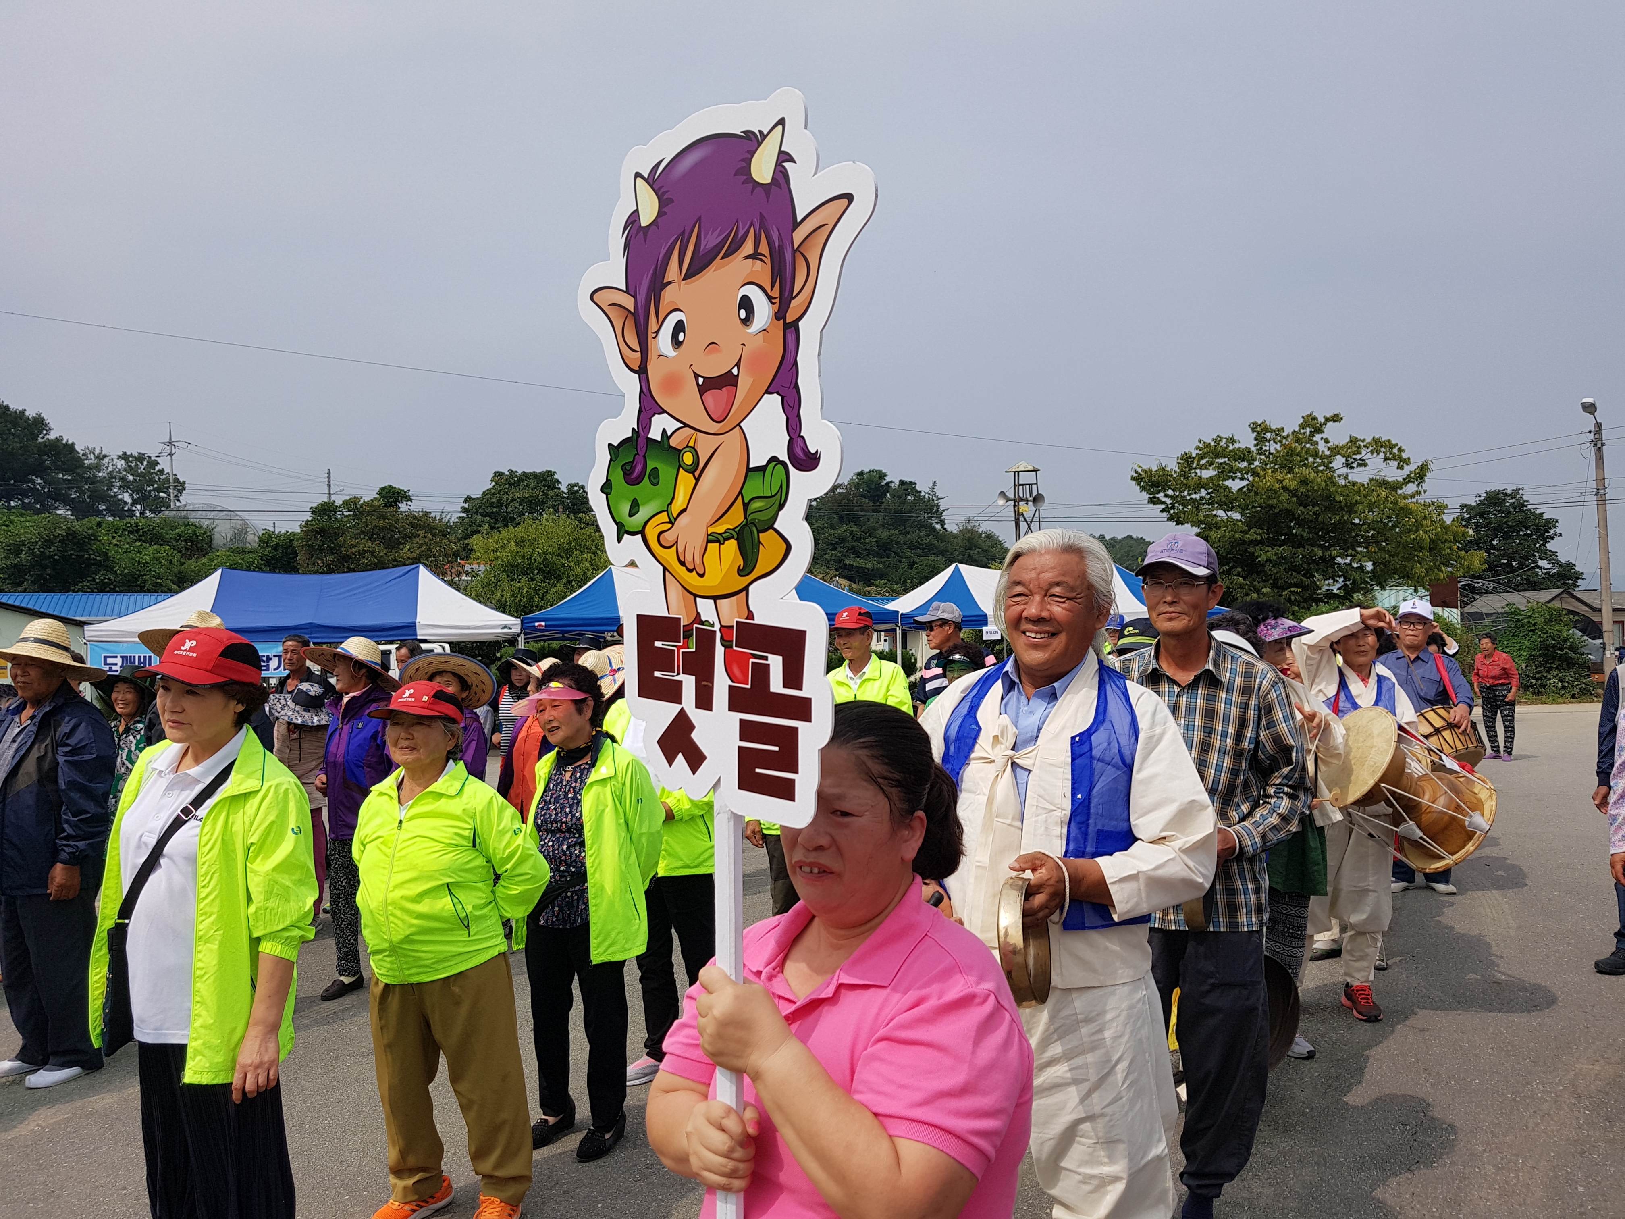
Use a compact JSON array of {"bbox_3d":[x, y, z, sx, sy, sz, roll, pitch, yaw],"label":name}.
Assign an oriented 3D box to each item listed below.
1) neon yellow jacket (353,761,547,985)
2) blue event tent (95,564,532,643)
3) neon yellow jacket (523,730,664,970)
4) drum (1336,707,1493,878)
[{"bbox_3d":[-1.045,0.756,3.520,0.550,0.610,0.360,-2,-2,15],"label":"neon yellow jacket"},{"bbox_3d":[-7.814,0.796,19.551,6.000,3.000,3.000,-1,-2,-17],"label":"blue event tent"},{"bbox_3d":[-0.716,0.774,3.970,0.470,0.700,0.360,-2,-2,28],"label":"neon yellow jacket"},{"bbox_3d":[2.301,0.702,4.787,0.520,0.450,0.450,33,-9,-10],"label":"drum"}]

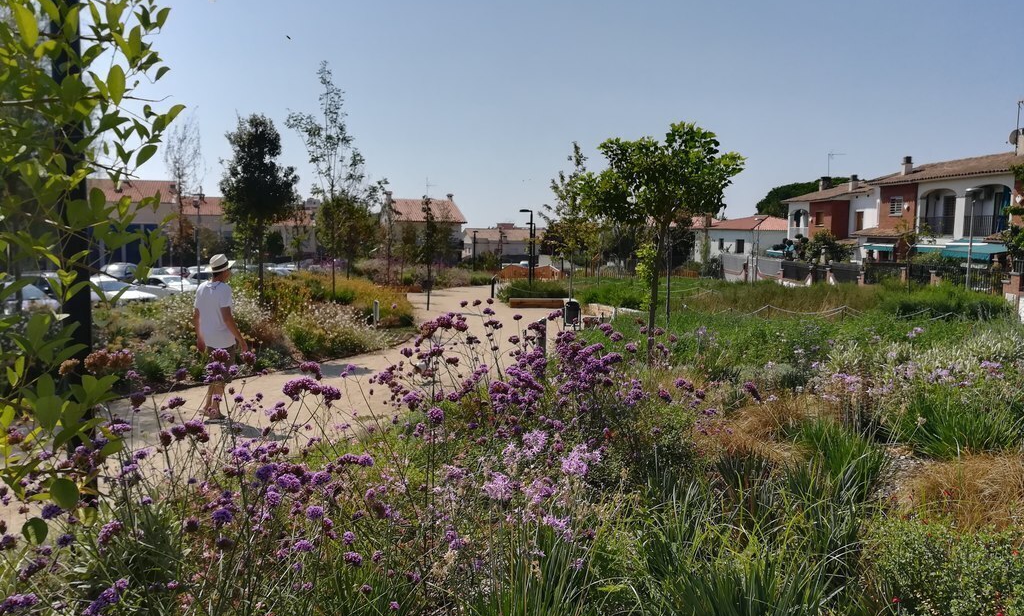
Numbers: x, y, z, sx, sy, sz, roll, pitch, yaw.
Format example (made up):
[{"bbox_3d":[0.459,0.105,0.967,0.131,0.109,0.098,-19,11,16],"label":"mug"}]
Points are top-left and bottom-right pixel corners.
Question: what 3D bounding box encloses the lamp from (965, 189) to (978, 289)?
[{"bbox_3d":[18.689,-2.710,31.282,0.600,4.418,0.650,1,6,0],"label":"lamp"}]

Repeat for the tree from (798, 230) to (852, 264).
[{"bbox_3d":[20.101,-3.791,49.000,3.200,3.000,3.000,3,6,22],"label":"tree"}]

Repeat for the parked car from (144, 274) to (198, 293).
[{"bbox_3d":[-16.621,-0.842,37.000,4.200,1.450,1.800,4,7,30],"label":"parked car"}]

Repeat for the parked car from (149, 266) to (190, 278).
[{"bbox_3d":[-19.549,-1.591,44.072,1.780,1.470,4.200,-2,6,-27],"label":"parked car"}]

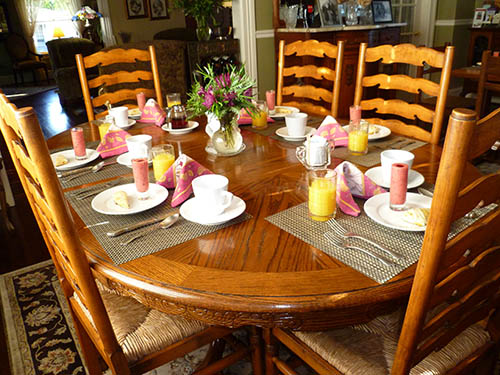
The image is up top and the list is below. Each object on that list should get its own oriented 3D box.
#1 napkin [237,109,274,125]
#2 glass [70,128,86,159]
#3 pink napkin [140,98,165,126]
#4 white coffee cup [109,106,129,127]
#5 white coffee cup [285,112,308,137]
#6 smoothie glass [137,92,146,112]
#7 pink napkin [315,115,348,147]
[{"bbox_3d":[0.008,-0.340,1.771,0.120,0.102,0.155,-19,29,-31],"label":"napkin"},{"bbox_3d":[-0.606,-0.156,1.433,0.050,0.106,0.050,-3,24,0],"label":"glass"},{"bbox_3d":[-0.445,-0.359,1.856,0.150,0.105,0.115,-21,30,-34],"label":"pink napkin"},{"bbox_3d":[-0.595,-0.322,1.851,0.115,0.074,0.090,-18,28,-31],"label":"white coffee cup"},{"bbox_3d":[0.177,-0.247,1.591,0.090,0.074,0.115,-18,28,-30],"label":"white coffee cup"},{"bbox_3d":[-0.504,-0.390,1.906,0.042,0.105,0.042,-9,25,-13],"label":"smoothie glass"},{"bbox_3d":[0.306,-0.223,1.512,0.190,0.108,0.150,-2,24,3],"label":"pink napkin"}]

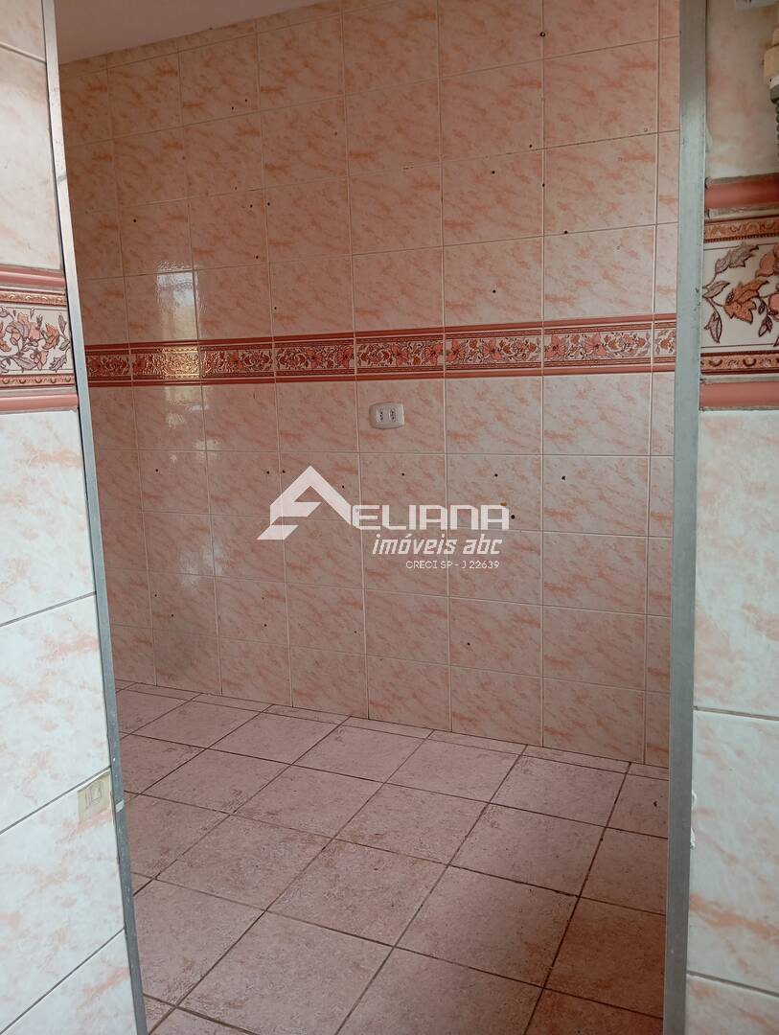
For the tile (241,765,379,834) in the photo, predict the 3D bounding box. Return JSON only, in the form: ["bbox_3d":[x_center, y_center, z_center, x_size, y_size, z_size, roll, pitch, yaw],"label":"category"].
[{"bbox_3d":[-0.239,0.867,2.566,0.339,0.010,0.339,3,11,25],"label":"tile"}]

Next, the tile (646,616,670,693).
[{"bbox_3d":[0.968,0.437,2.596,0.330,0.248,0.010,3,11,25],"label":"tile"}]

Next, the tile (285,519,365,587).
[{"bbox_3d":[-0.246,0.134,3.119,0.330,0.249,0.010,3,11,25],"label":"tile"}]

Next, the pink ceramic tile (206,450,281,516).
[{"bbox_3d":[-0.556,-0.129,3.214,0.330,0.249,0.010,3,11,25],"label":"pink ceramic tile"}]

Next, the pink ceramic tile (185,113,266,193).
[{"bbox_3d":[-0.591,-1.288,3.000,0.329,0.248,0.010,3,11,25],"label":"pink ceramic tile"}]

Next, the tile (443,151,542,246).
[{"bbox_3d":[0.321,-0.994,2.624,0.330,0.250,0.010,3,11,24],"label":"tile"}]

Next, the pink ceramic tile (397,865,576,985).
[{"bbox_3d":[0.242,0.964,1.998,0.341,0.010,0.340,3,11,25],"label":"pink ceramic tile"}]

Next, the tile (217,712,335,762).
[{"bbox_3d":[-0.403,0.785,2.980,0.336,0.010,0.335,3,11,25],"label":"tile"}]

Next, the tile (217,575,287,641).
[{"bbox_3d":[-0.541,0.366,3.287,0.329,0.248,0.010,3,11,25],"label":"tile"}]

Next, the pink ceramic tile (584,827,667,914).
[{"bbox_3d":[0.700,0.921,2.162,0.341,0.010,0.340,3,11,25],"label":"pink ceramic tile"}]

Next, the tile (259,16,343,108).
[{"bbox_3d":[-0.299,-1.536,2.849,0.332,0.248,0.010,3,11,25],"label":"tile"}]

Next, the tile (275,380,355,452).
[{"bbox_3d":[-0.260,-0.361,3.014,0.330,0.250,0.010,3,11,24],"label":"tile"}]

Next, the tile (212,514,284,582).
[{"bbox_3d":[-0.549,0.119,3.257,0.330,0.249,0.010,3,11,25],"label":"tile"}]

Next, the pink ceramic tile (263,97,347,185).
[{"bbox_3d":[-0.288,-1.270,2.856,0.330,0.250,0.010,3,11,24],"label":"pink ceramic tile"}]

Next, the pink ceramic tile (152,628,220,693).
[{"bbox_3d":[-0.835,0.597,3.467,0.329,0.245,0.010,3,11,25],"label":"pink ceramic tile"}]

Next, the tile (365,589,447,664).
[{"bbox_3d":[0.063,0.395,3.011,0.329,0.248,0.010,3,11,25],"label":"tile"}]

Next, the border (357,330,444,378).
[{"bbox_3d":[0.034,-0.552,2.846,0.330,0.165,0.012,3,11,25],"label":"border"}]

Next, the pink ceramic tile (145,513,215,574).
[{"bbox_3d":[-0.839,0.102,3.343,0.325,0.245,0.010,3,11,25],"label":"pink ceramic tile"}]

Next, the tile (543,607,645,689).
[{"bbox_3d":[0.667,0.422,2.734,0.330,0.248,0.010,3,11,25],"label":"tile"}]

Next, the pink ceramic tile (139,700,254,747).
[{"bbox_3d":[-0.717,0.780,3.158,0.339,0.010,0.339,3,11,25],"label":"pink ceramic tile"}]

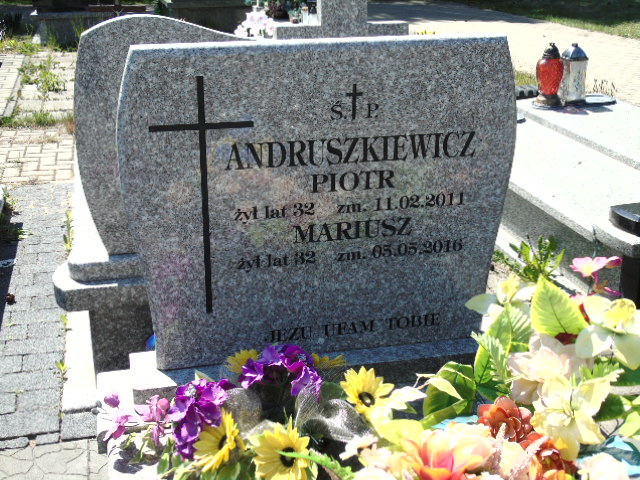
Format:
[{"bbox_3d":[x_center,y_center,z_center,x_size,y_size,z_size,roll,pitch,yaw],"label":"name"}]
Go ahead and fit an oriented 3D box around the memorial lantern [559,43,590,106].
[{"bbox_3d":[1.401,-0.923,4.681,0.118,0.316,0.118,-4,21,-8],"label":"memorial lantern"}]

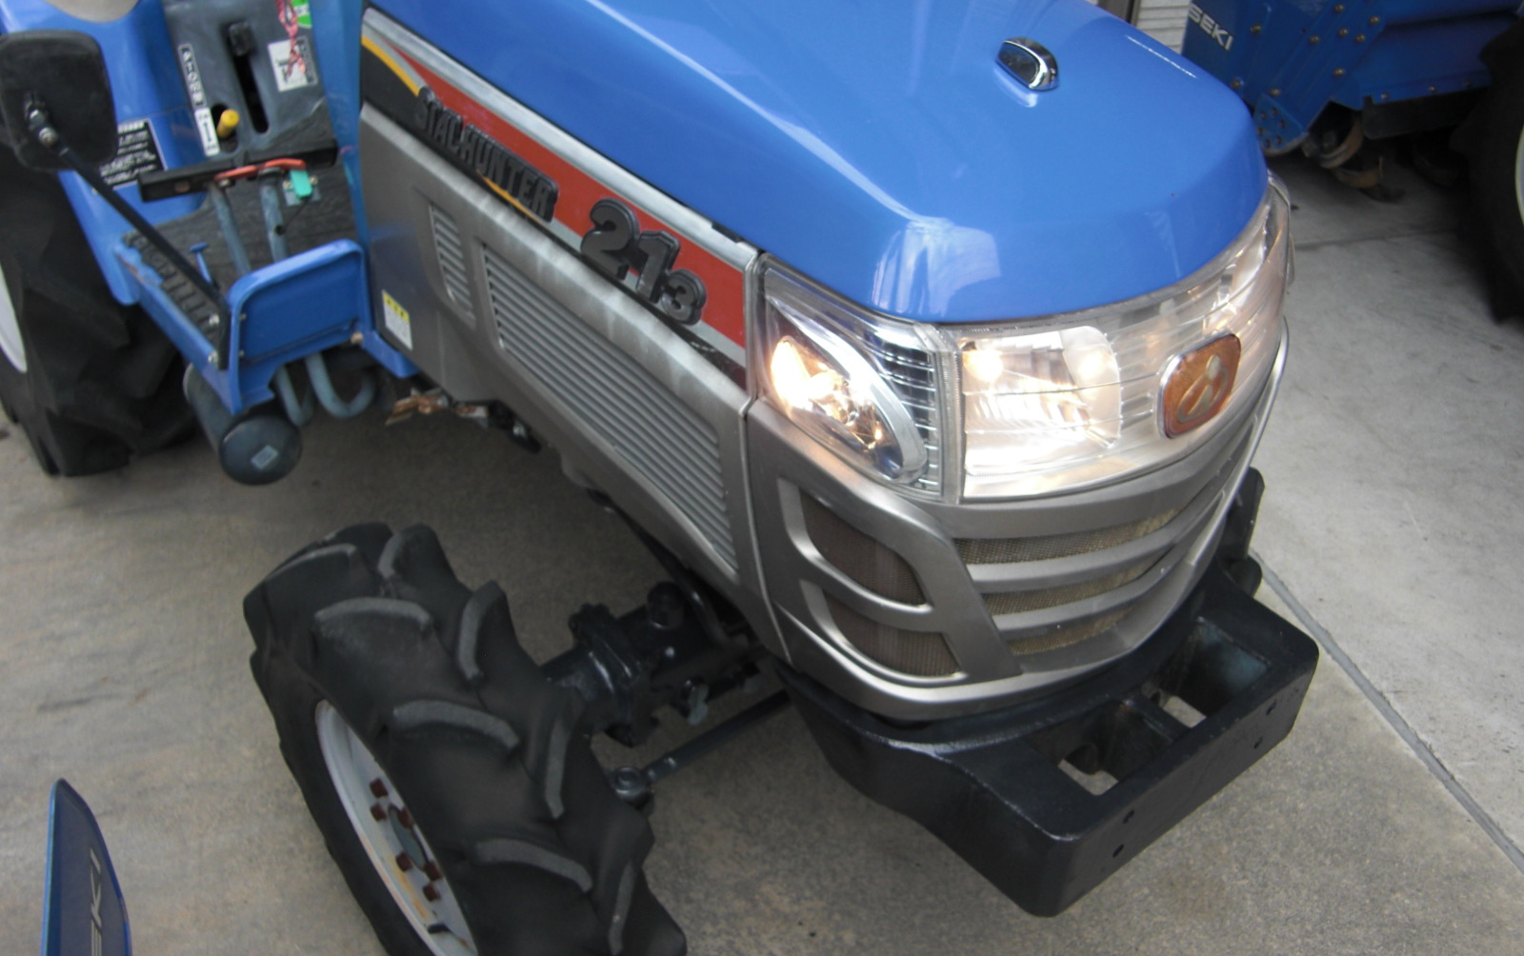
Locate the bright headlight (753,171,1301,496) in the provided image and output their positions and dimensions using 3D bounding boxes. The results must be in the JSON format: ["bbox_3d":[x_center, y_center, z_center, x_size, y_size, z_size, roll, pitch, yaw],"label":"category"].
[{"bbox_3d":[0.271,-0.142,1.212,0.498,0.167,0.247,-27,46,-29],"label":"bright headlight"}]

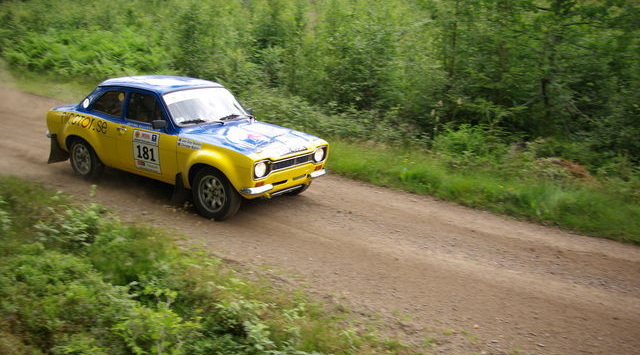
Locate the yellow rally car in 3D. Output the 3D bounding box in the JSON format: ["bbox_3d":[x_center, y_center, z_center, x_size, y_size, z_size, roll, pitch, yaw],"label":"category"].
[{"bbox_3d":[-1.855,-0.556,8.076,3.980,1.410,1.660,13,17,33],"label":"yellow rally car"}]

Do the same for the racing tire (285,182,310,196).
[{"bbox_3d":[-0.439,-0.035,7.976,0.610,0.610,0.200,13,17,33],"label":"racing tire"}]

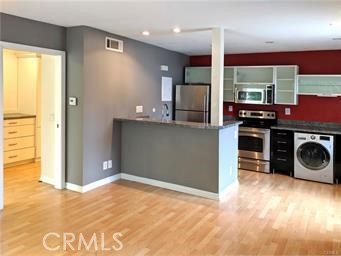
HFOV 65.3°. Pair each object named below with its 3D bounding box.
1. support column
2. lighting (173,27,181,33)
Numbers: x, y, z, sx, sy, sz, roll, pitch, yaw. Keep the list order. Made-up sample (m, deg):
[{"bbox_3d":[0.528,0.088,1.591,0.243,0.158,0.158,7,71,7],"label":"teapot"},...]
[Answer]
[{"bbox_3d":[0.666,-0.716,3.755,0.120,1.333,0.125,5,8,30],"label":"support column"},{"bbox_3d":[0.091,-1.417,3.848,0.130,0.035,0.130,1,7,0],"label":"lighting"}]

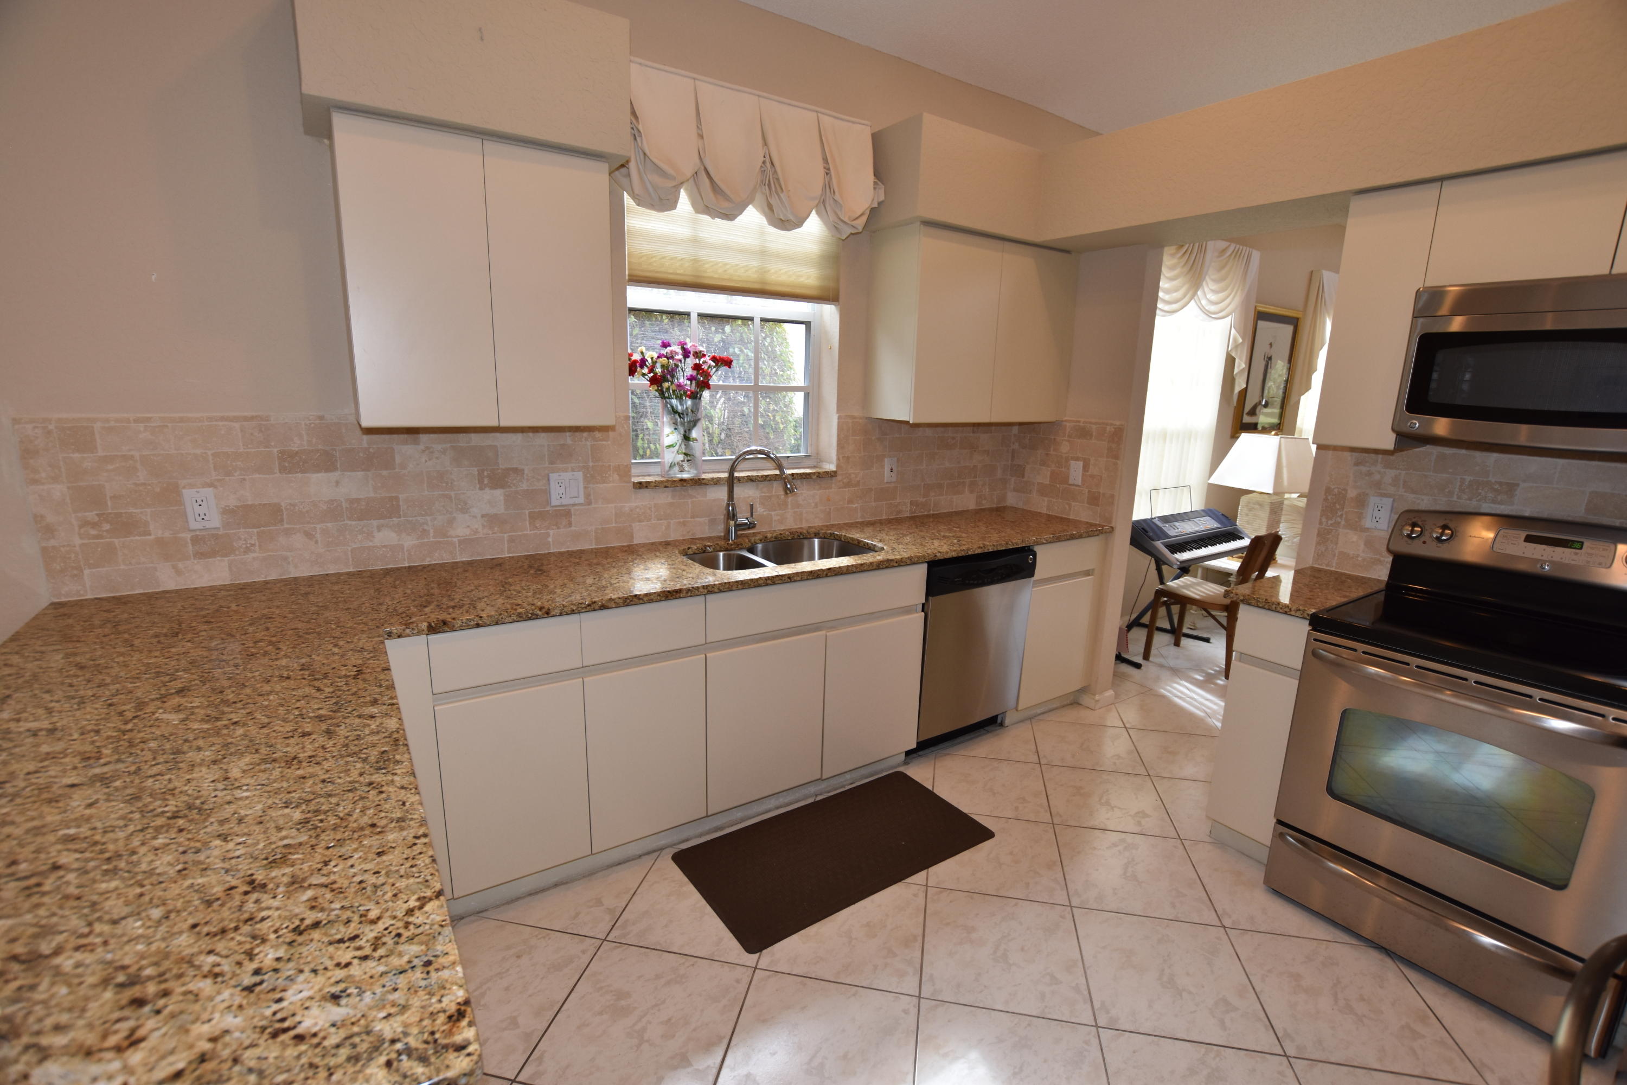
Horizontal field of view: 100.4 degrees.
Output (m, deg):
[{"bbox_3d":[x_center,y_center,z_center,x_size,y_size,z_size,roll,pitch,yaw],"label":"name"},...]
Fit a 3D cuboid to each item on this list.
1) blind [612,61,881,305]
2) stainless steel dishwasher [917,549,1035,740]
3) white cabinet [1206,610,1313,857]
[{"bbox_3d":[-0.220,-1.279,2.536,1.070,0.660,0.130,-6,15,-32],"label":"blind"},{"bbox_3d":[0.539,0.396,3.095,0.600,0.815,0.610,-6,15,-32],"label":"stainless steel dishwasher"},{"bbox_3d":[1.693,0.628,2.360,0.605,0.900,0.232,-6,15,-32],"label":"white cabinet"}]

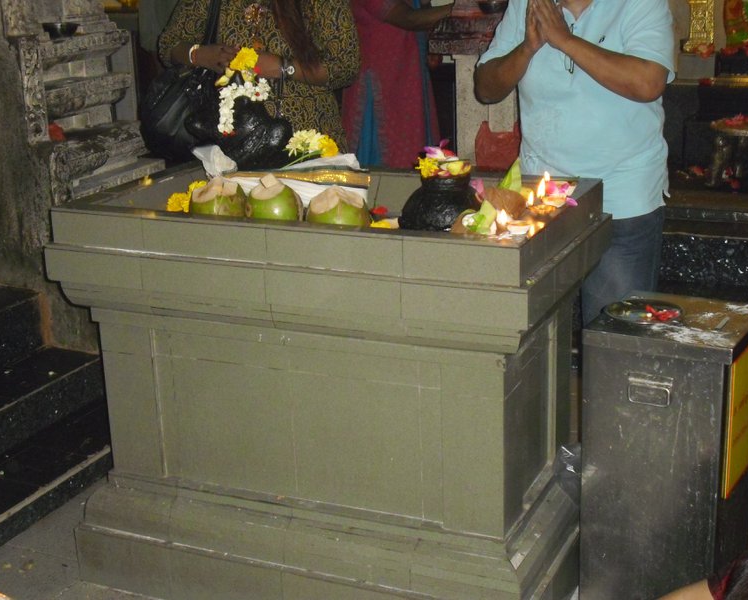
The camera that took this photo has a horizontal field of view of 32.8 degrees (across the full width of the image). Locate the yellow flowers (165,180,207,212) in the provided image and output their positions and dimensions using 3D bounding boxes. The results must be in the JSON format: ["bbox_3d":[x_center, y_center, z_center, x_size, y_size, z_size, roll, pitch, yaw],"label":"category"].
[{"bbox_3d":[-0.441,-0.239,2.997,0.088,0.067,0.070,6,19,24],"label":"yellow flowers"}]

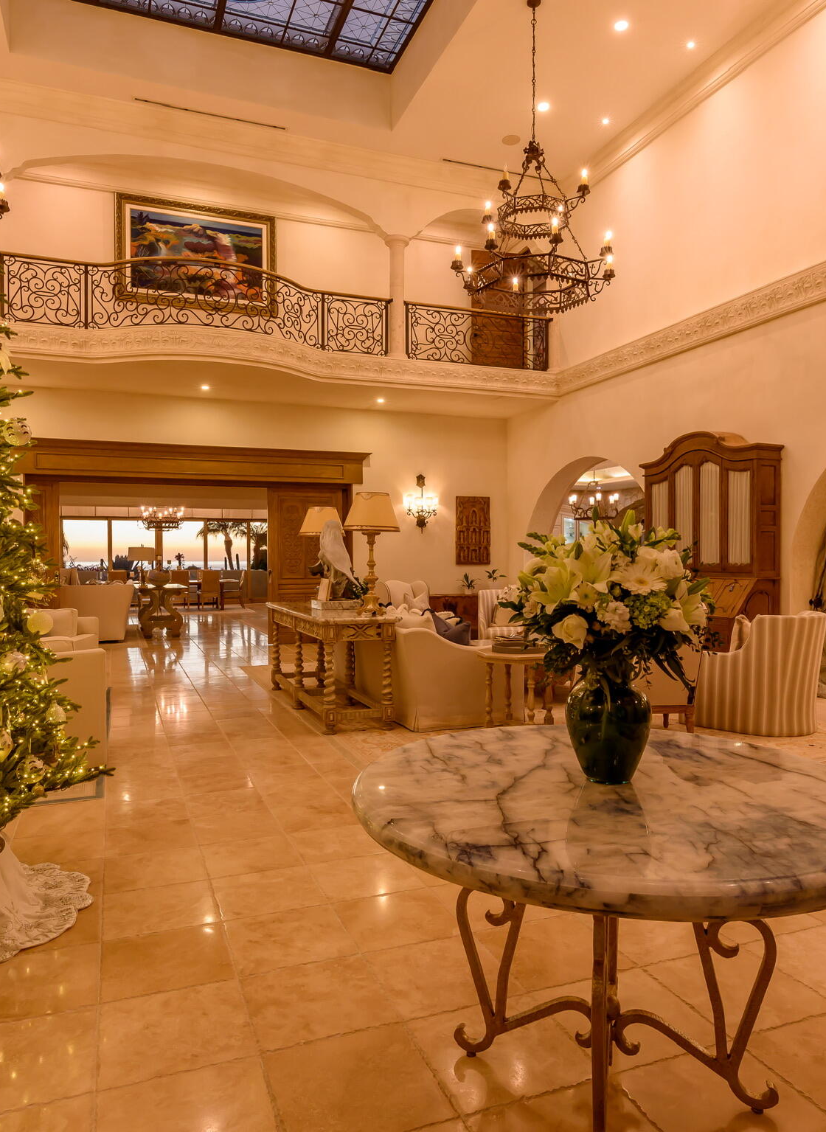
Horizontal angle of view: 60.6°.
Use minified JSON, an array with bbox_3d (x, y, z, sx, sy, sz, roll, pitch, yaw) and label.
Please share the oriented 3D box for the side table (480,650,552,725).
[{"bbox_3d":[0.836,0.942,5.504,0.630,0.582,0.630,0,1,-21],"label":"side table"}]

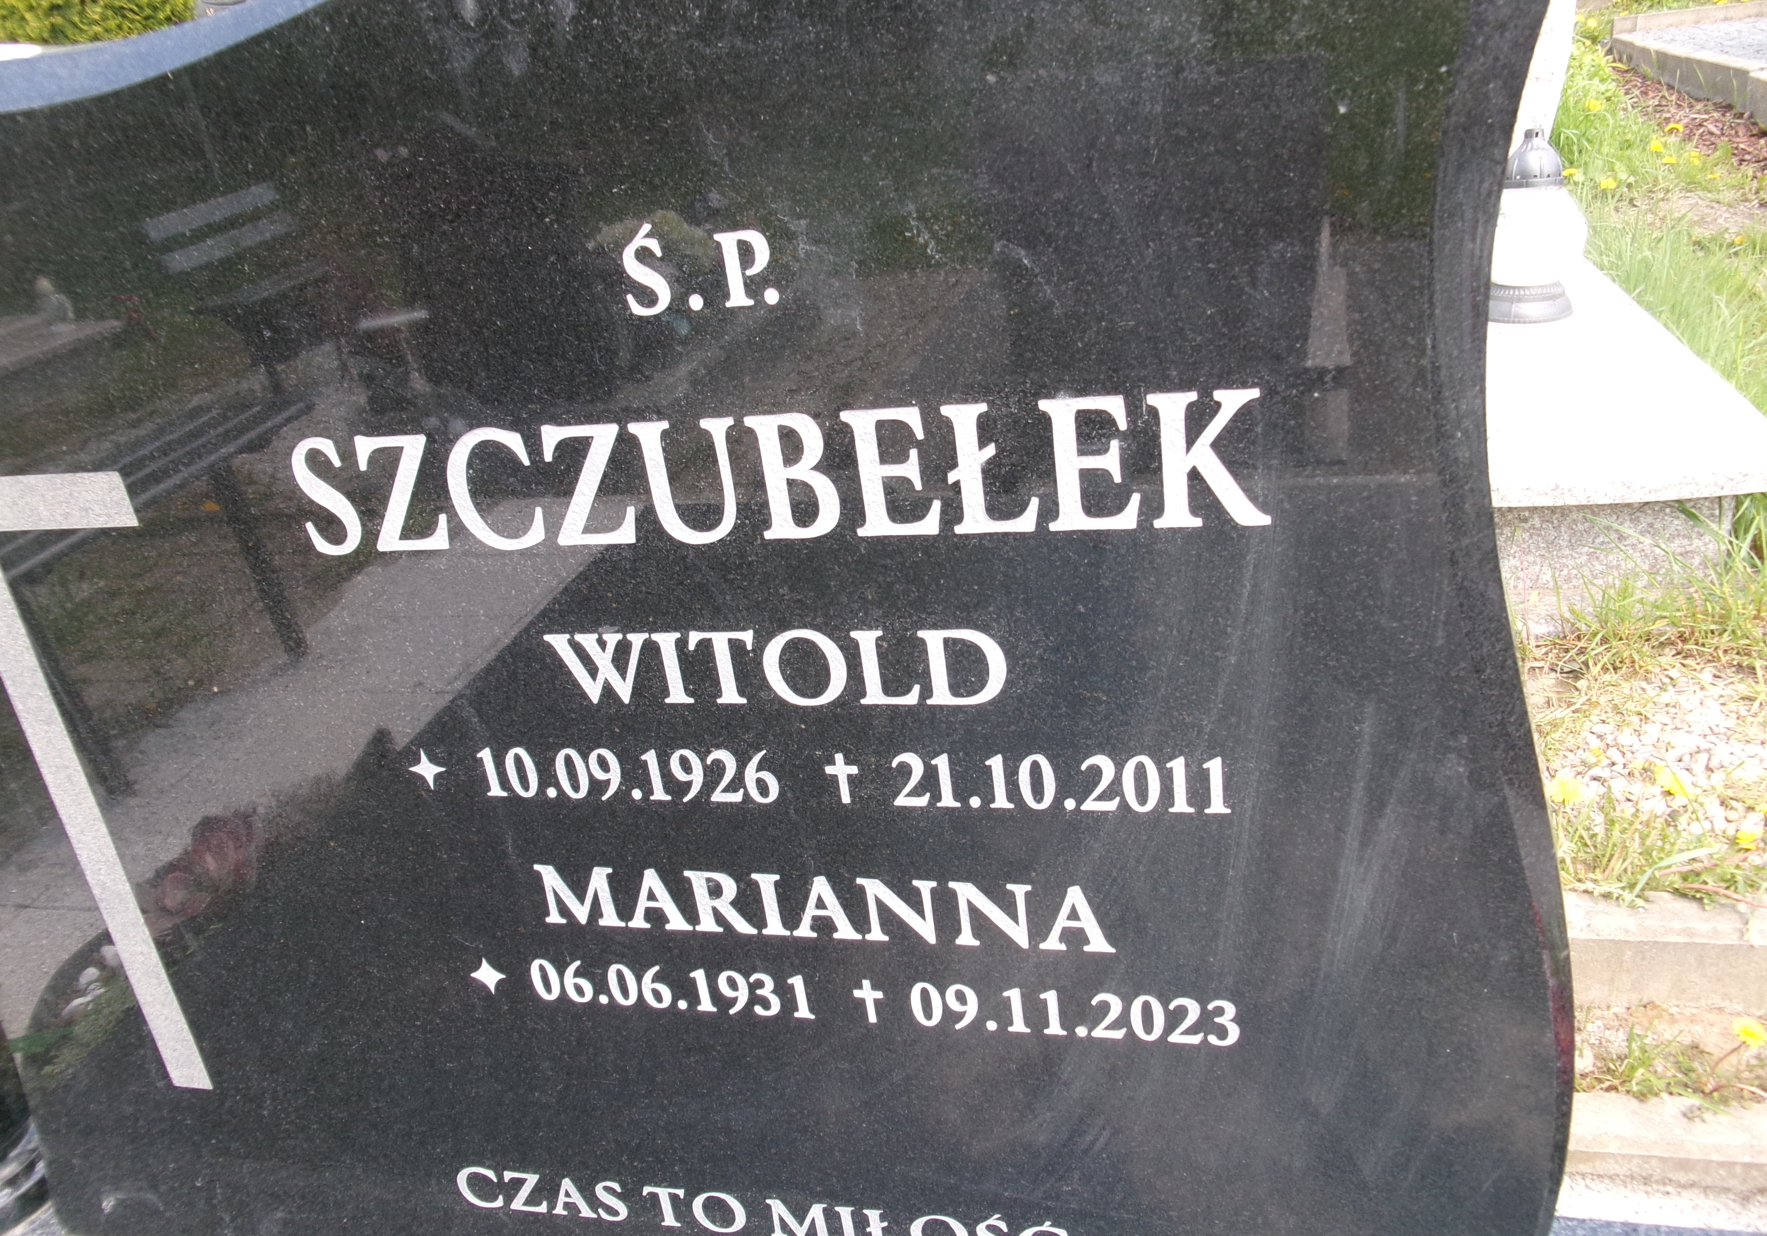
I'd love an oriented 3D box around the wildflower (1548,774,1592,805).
[{"bbox_3d":[0.609,0.153,1.270,0.038,0.019,0.038,4,27,26],"label":"wildflower"}]

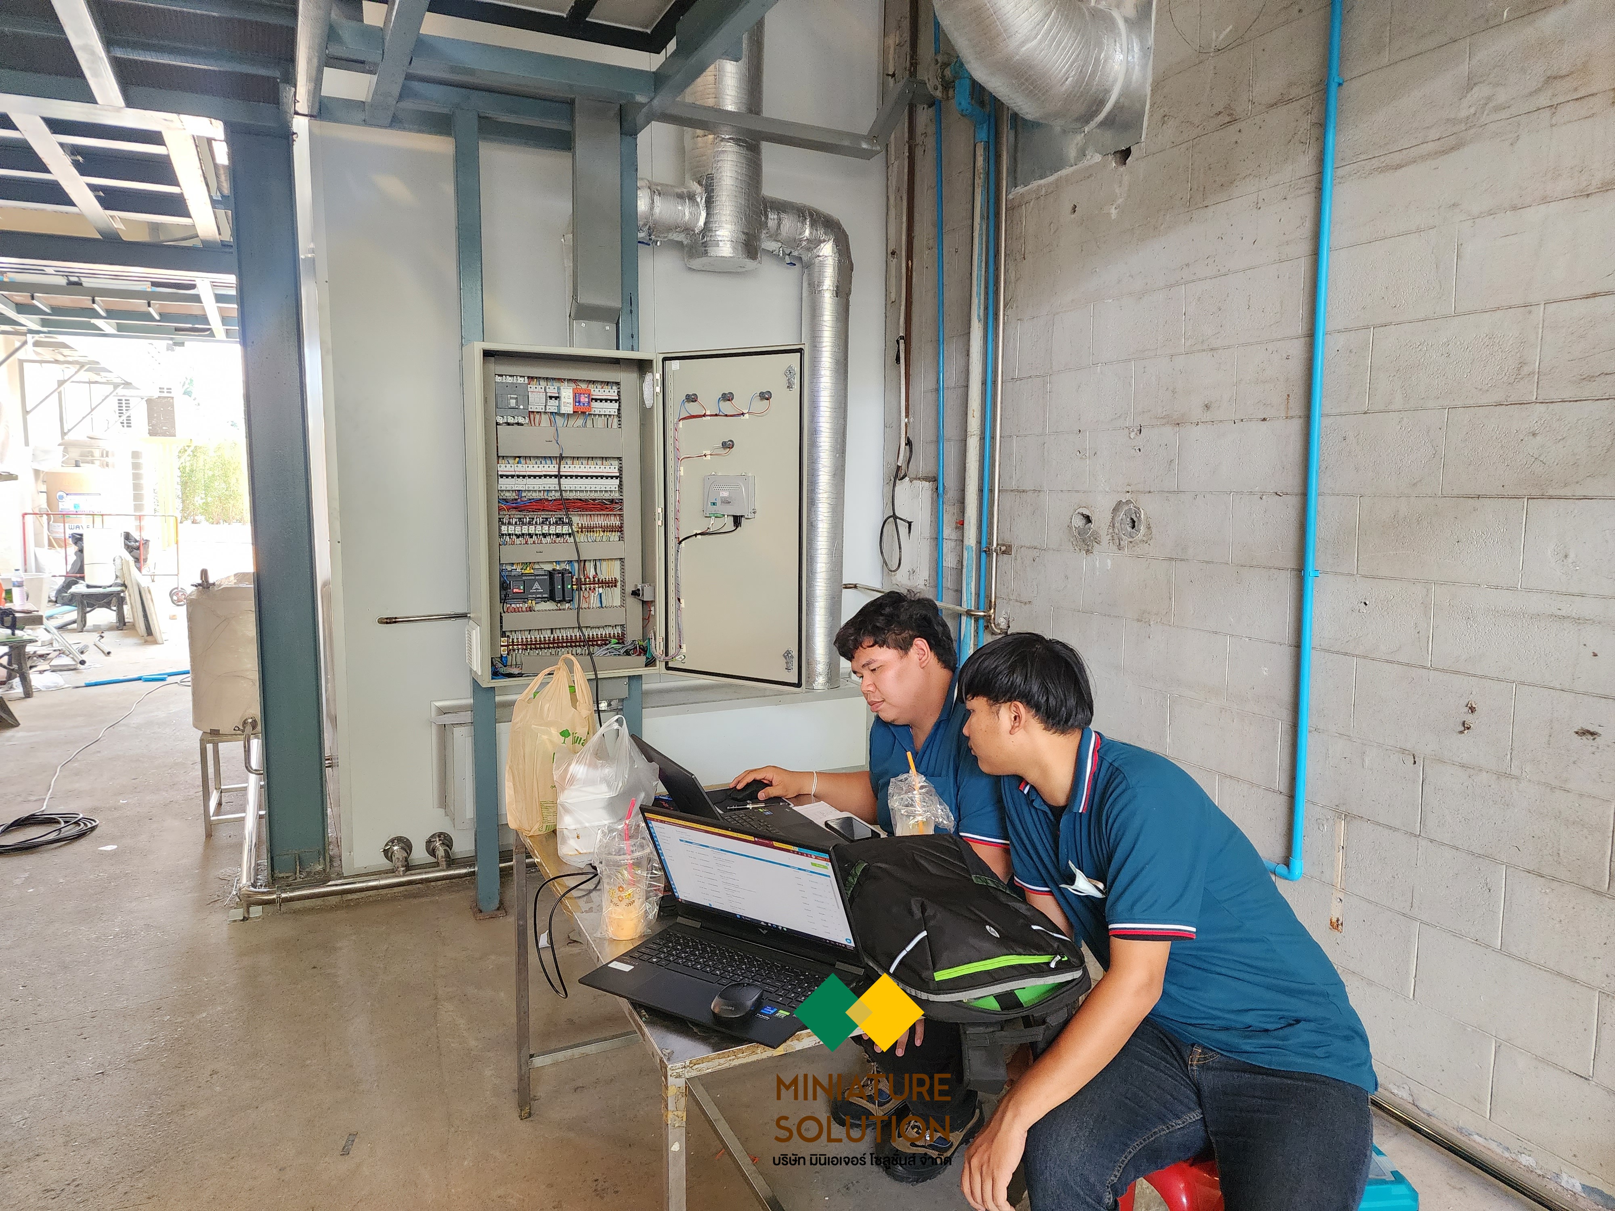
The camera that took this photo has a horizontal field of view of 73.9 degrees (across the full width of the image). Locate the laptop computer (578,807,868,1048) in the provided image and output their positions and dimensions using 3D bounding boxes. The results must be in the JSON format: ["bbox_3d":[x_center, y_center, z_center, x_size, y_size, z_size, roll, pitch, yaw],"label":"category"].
[{"bbox_3d":[-0.133,0.483,1.703,0.370,0.256,0.262,4,8,31],"label":"laptop computer"}]

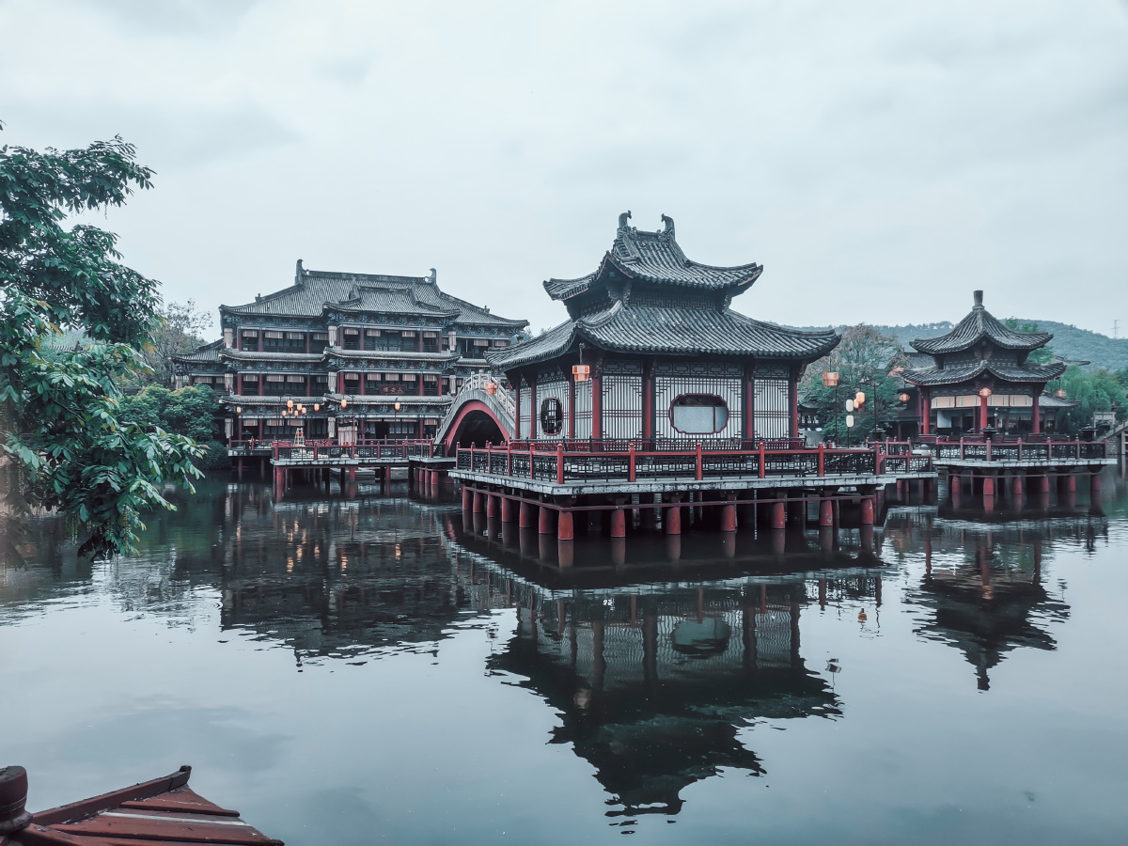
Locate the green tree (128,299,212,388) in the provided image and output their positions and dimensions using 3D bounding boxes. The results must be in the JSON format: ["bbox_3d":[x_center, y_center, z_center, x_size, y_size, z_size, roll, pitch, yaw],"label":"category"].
[{"bbox_3d":[-40.832,-5.063,87.884,9.000,15.550,8.500,0,-1,0],"label":"green tree"}]

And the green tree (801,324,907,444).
[{"bbox_3d":[21.240,-2.432,61.928,8.200,9.650,7.800,0,-1,0],"label":"green tree"}]

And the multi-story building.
[{"bbox_3d":[-22.739,-7.175,90.953,34.310,20.280,22.570,0,-1,-22],"label":"multi-story building"}]

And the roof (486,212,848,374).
[{"bbox_3d":[3.151,-5.066,32.349,9.940,5.830,9.940,0,-1,-22],"label":"roof"}]

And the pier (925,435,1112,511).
[{"bbox_3d":[23.946,2.285,46.758,9.390,2.930,7.260,0,-1,-22],"label":"pier"}]

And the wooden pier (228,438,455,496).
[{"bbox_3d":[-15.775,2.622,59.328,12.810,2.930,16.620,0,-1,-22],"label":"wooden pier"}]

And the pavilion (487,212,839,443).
[{"bbox_3d":[3.159,-2.992,32.318,9.940,9.970,9.940,0,-1,-22],"label":"pavilion"}]

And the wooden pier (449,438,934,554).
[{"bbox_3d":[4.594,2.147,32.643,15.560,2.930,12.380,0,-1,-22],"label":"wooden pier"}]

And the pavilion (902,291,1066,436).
[{"bbox_3d":[22.653,-2.554,46.156,5.790,9.360,5.800,0,-1,-22],"label":"pavilion"}]

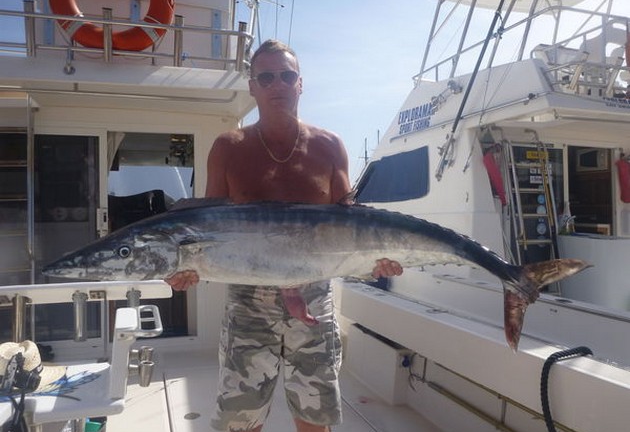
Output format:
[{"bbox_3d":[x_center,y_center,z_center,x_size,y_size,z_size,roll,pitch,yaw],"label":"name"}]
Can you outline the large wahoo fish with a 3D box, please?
[{"bbox_3d":[0.001,0.173,1.480,1.560,0.430,0.190,0,1,0],"label":"large wahoo fish"}]

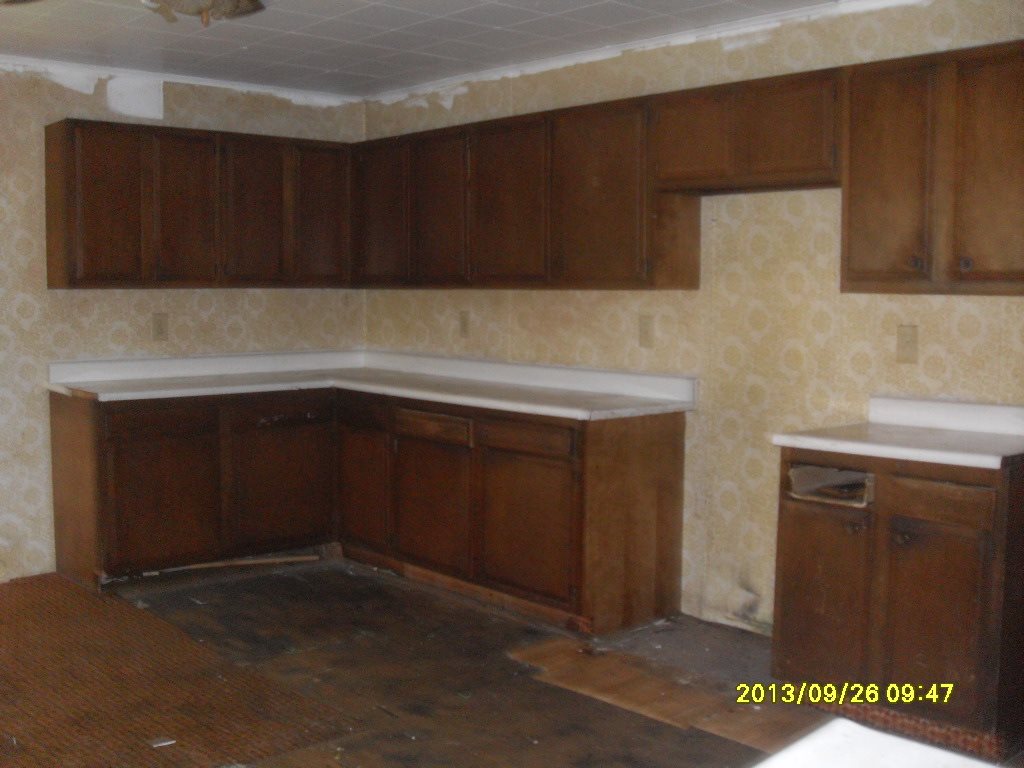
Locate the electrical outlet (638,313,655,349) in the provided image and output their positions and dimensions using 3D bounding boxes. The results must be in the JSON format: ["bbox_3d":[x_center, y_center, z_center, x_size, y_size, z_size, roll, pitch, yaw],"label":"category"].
[{"bbox_3d":[0.593,-0.232,4.811,0.010,0.130,0.078,-4,6,-42],"label":"electrical outlet"}]

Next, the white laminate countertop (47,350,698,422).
[{"bbox_3d":[-0.725,0.008,4.943,1.826,0.133,2.455,-4,6,-42],"label":"white laminate countertop"}]

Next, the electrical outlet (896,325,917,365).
[{"bbox_3d":[1.409,-0.140,3.898,0.010,0.128,0.076,-4,6,-42],"label":"electrical outlet"}]

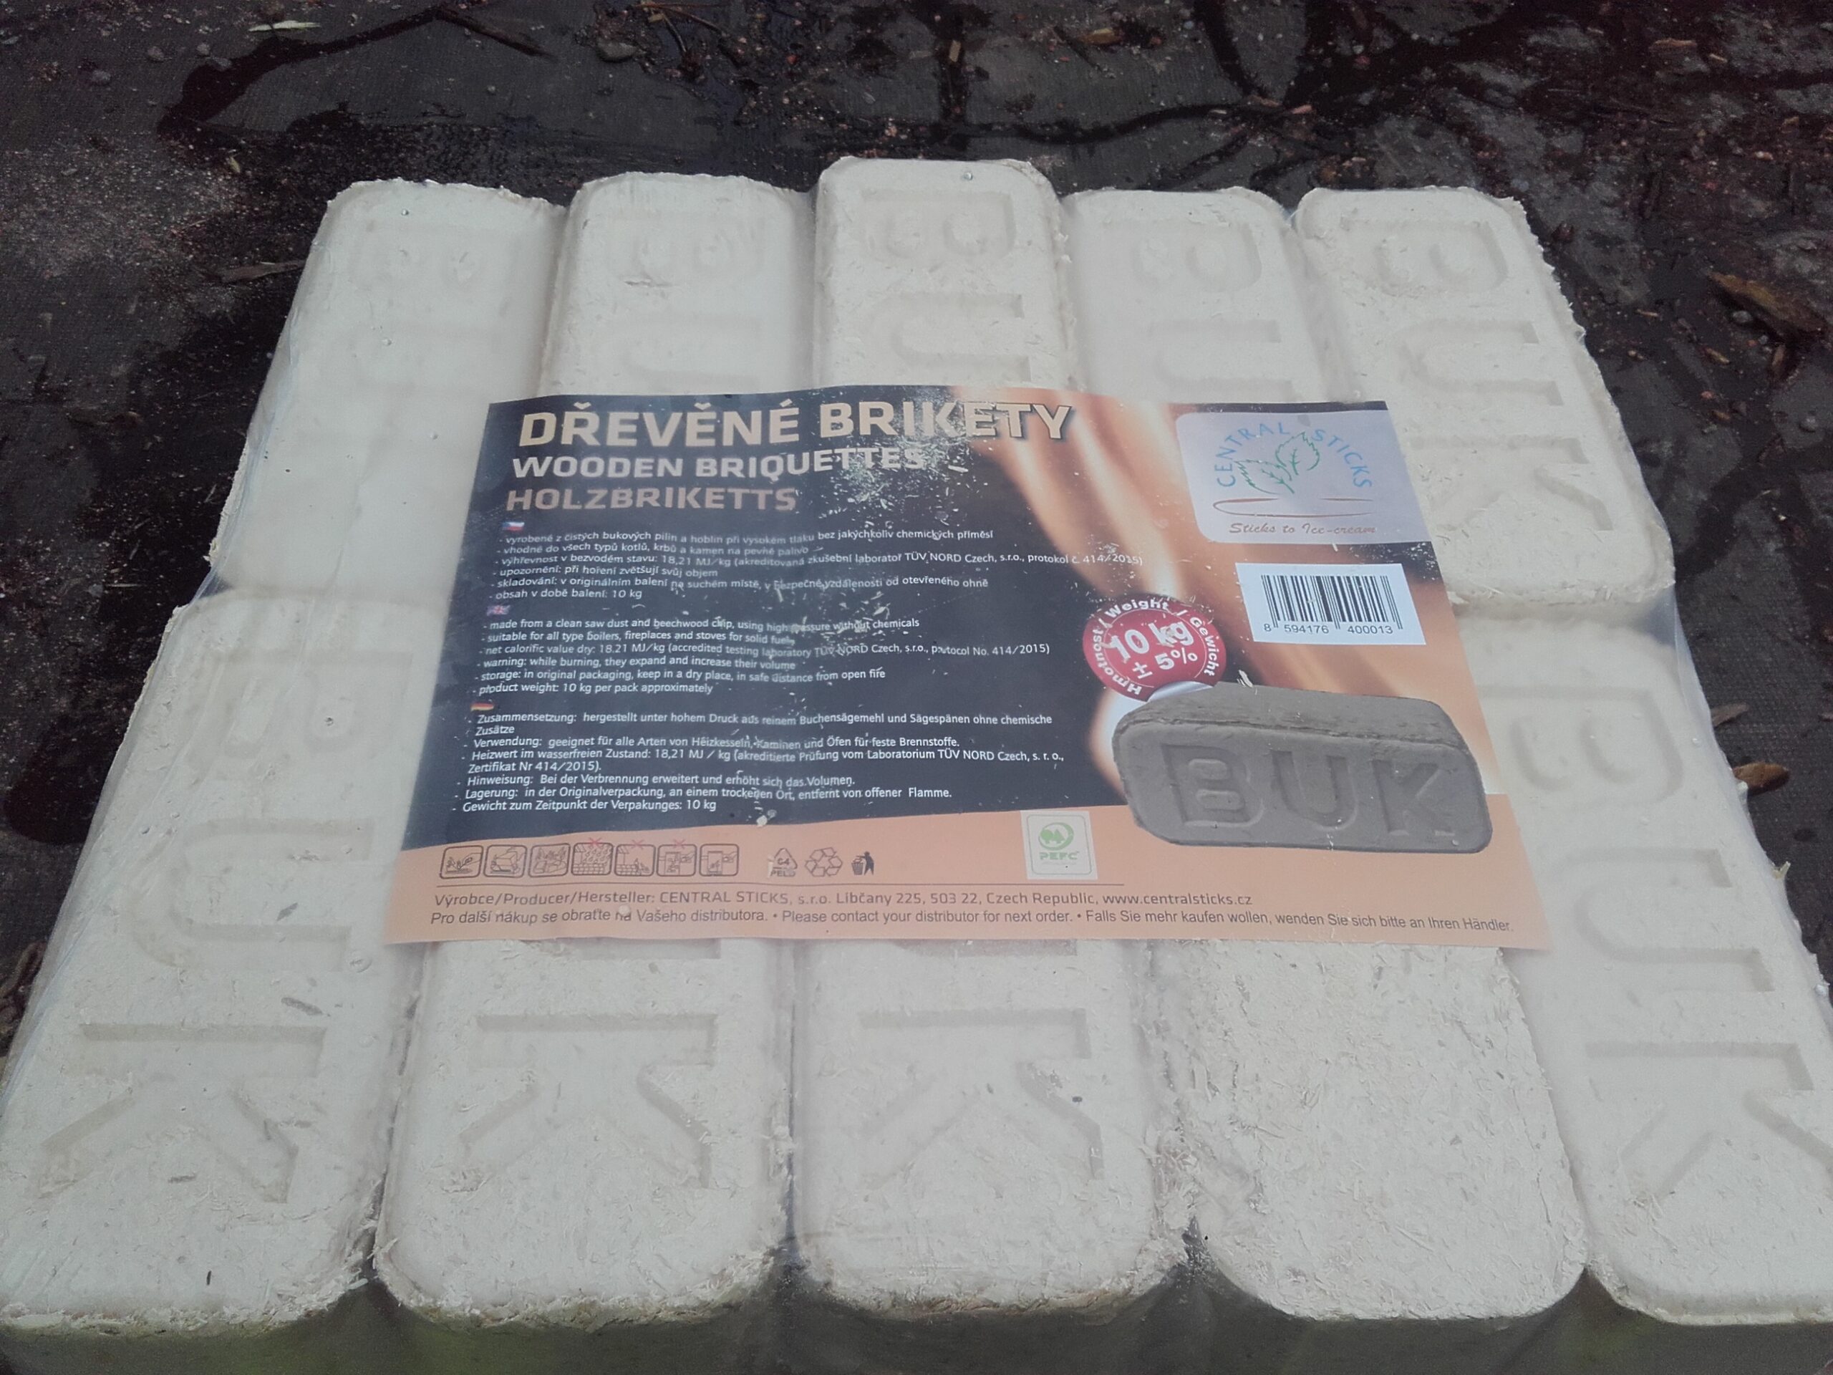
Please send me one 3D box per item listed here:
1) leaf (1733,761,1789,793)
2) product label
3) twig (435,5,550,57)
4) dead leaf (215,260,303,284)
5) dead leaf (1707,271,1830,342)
[{"bbox_3d":[0.227,0.024,0.444,0.016,0.005,0.010,0,51,-2],"label":"leaf"},{"bbox_3d":[0.009,-0.012,0.338,0.211,0.006,0.148,0,51,-3],"label":"product label"},{"bbox_3d":[-0.168,-0.260,0.650,0.056,0.003,0.004,26,55,18],"label":"twig"},{"bbox_3d":[-0.220,-0.142,0.558,0.033,0.005,0.009,-11,53,-11],"label":"dead leaf"},{"bbox_3d":[0.296,-0.133,0.572,0.039,0.008,0.014,36,58,23],"label":"dead leaf"}]

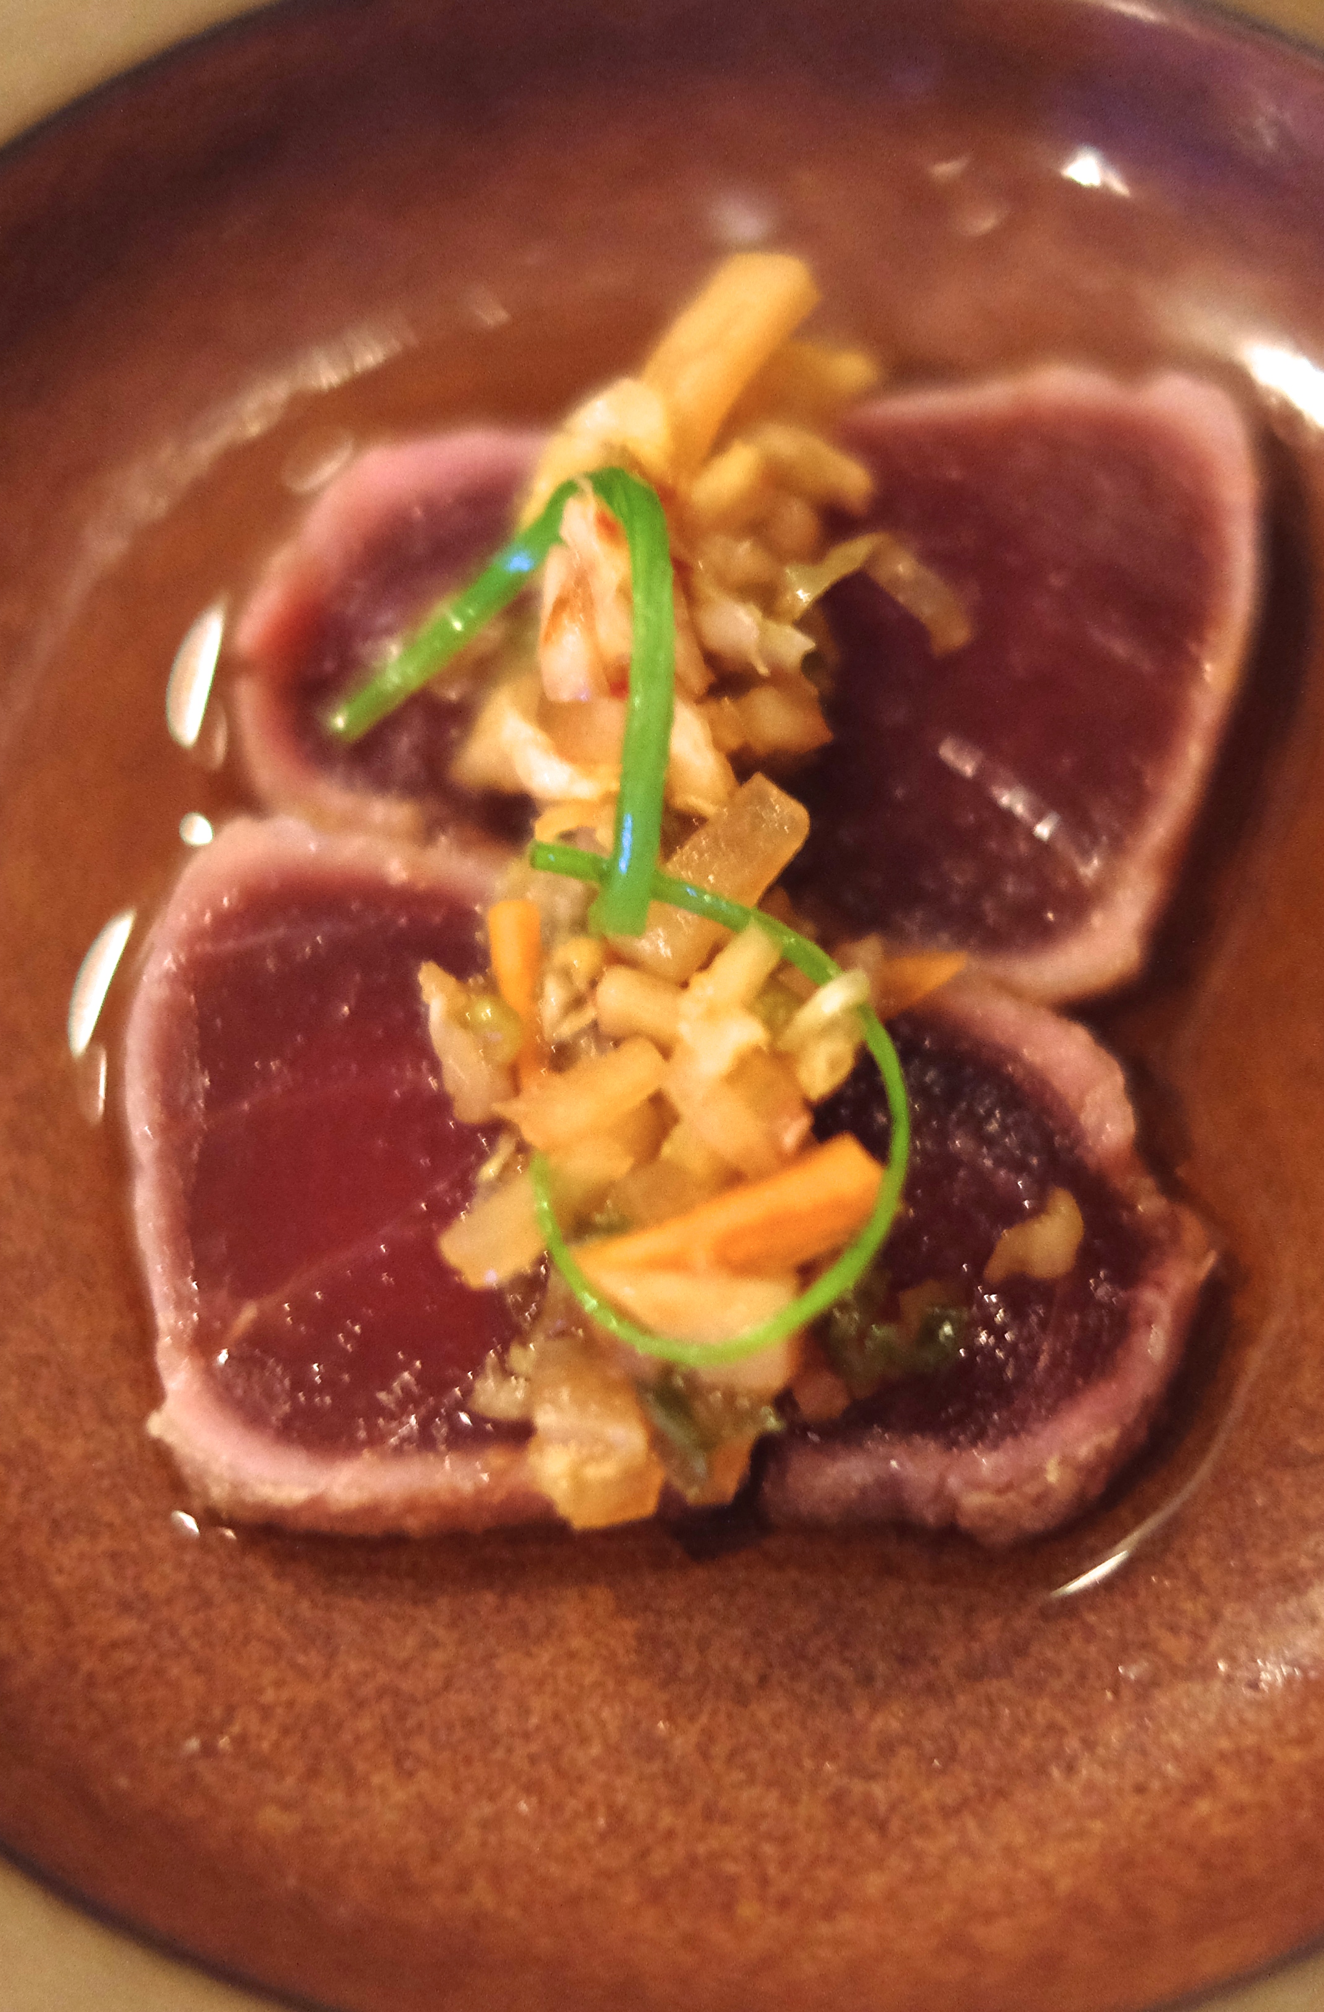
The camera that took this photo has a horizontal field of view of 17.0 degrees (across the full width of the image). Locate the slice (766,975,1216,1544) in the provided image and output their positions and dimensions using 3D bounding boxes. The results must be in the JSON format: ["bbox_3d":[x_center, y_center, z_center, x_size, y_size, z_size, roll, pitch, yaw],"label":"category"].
[{"bbox_3d":[0.024,0.020,0.355,0.038,0.013,0.044,0,66,0],"label":"slice"}]

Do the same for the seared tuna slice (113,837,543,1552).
[{"bbox_3d":[-0.021,0.013,0.358,0.040,0.013,0.057,0,66,0],"label":"seared tuna slice"}]

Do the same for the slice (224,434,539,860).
[{"bbox_3d":[-0.020,-0.031,0.379,0.031,0.011,0.035,0,66,0],"label":"slice"}]

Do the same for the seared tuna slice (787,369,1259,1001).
[{"bbox_3d":[0.026,-0.028,0.377,0.045,0.012,0.054,0,66,0],"label":"seared tuna slice"}]

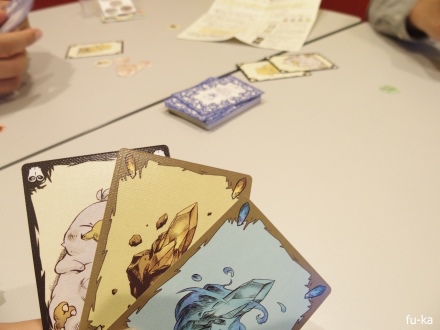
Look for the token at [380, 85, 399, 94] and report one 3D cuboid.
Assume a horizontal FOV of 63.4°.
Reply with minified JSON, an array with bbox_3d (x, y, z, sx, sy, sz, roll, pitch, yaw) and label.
[{"bbox_3d":[0.213,-0.096,0.447,0.023,0.002,0.023,0,37,0],"label":"token"}]

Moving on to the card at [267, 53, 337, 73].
[{"bbox_3d":[0.119,-0.151,0.522,0.088,0.001,0.063,-9,38,-11],"label":"card"}]

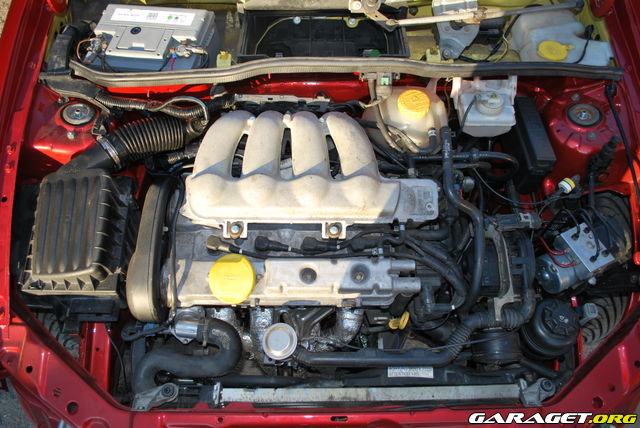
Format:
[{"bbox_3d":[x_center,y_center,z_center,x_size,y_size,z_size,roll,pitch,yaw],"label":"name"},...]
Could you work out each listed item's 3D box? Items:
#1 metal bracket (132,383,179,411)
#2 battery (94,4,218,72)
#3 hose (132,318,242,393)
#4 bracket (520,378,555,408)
[{"bbox_3d":[-0.286,0.320,0.851,0.078,0.026,0.032,-20,57,-13],"label":"metal bracket"},{"bbox_3d":[-0.368,-0.345,1.121,0.243,0.180,0.175,5,57,3],"label":"battery"},{"bbox_3d":[-0.229,0.249,0.839,0.178,0.090,0.105,0,55,0],"label":"hose"},{"bbox_3d":[0.377,0.315,0.848,0.060,0.028,0.038,0,55,0],"label":"bracket"}]

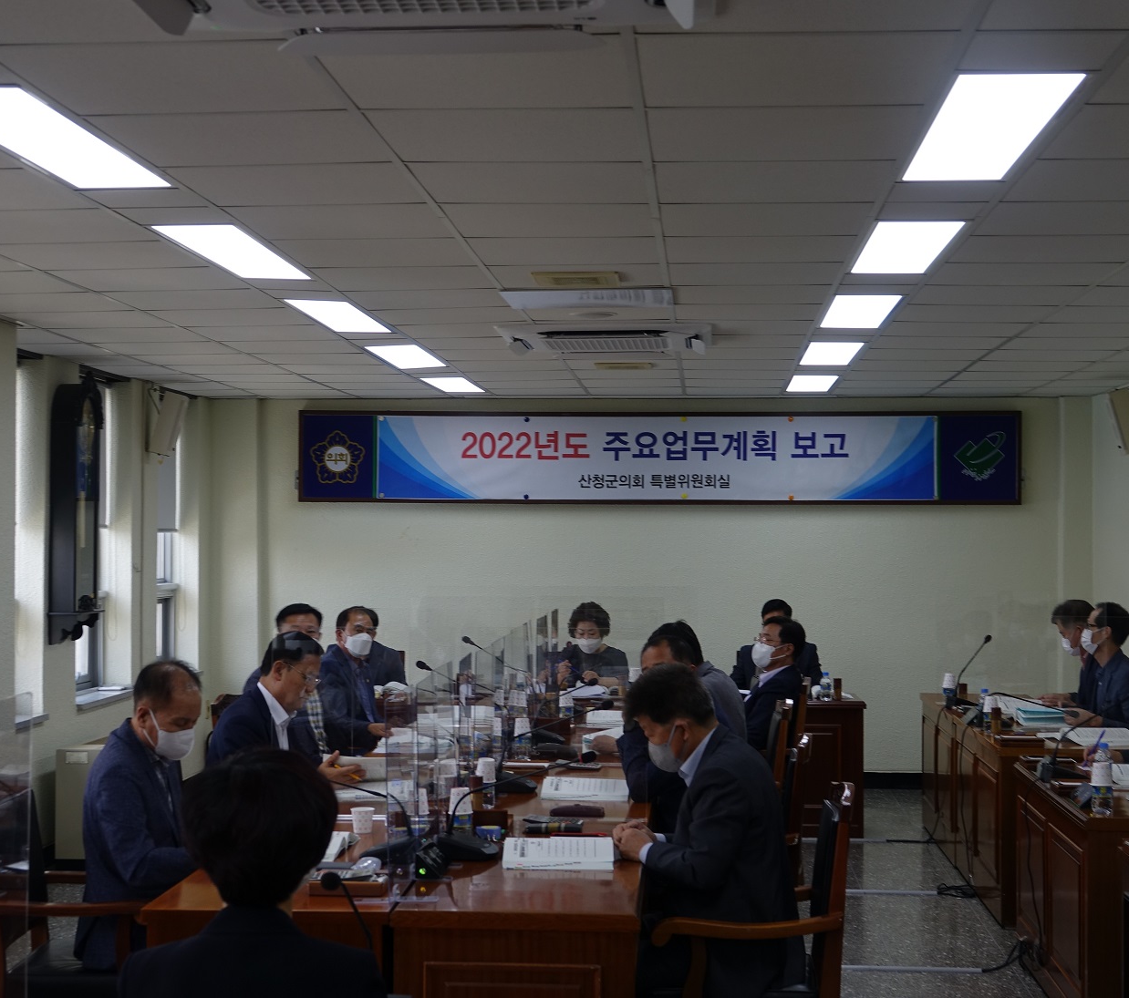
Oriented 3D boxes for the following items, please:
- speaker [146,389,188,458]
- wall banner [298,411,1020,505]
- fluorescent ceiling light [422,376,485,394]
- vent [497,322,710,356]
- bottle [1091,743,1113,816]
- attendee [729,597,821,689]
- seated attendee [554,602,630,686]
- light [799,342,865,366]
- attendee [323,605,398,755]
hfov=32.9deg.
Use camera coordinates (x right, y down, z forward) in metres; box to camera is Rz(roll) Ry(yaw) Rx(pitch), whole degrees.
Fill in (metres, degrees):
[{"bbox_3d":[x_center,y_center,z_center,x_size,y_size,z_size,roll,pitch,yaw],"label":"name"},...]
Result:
[{"bbox_3d":[-2.379,-0.444,11.600,0.130,0.360,0.210,14,0,4],"label":"speaker"},{"bbox_3d":[0.604,-0.277,12.721,4.800,0.620,0.050,0,-1,4],"label":"wall banner"},{"bbox_3d":[-0.675,-0.718,11.819,0.290,0.070,1.180,0,-1,4],"label":"fluorescent ceiling light"},{"bbox_3d":[0.200,-0.716,8.855,0.950,0.085,0.950,0,-1,4],"label":"vent"},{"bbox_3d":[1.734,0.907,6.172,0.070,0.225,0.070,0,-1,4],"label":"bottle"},{"bbox_3d":[1.248,1.236,11.316,0.530,1.281,0.740,0,-1,6],"label":"attendee"},{"bbox_3d":[0.167,1.242,11.347,0.500,1.262,0.720,0,-1,3],"label":"seated attendee"},{"bbox_3d":[1.351,-0.751,9.703,0.290,0.070,1.200,0,-1,4],"label":"light"},{"bbox_3d":[-0.953,1.147,8.523,0.740,1.330,0.520,-1,-1,36],"label":"attendee"}]

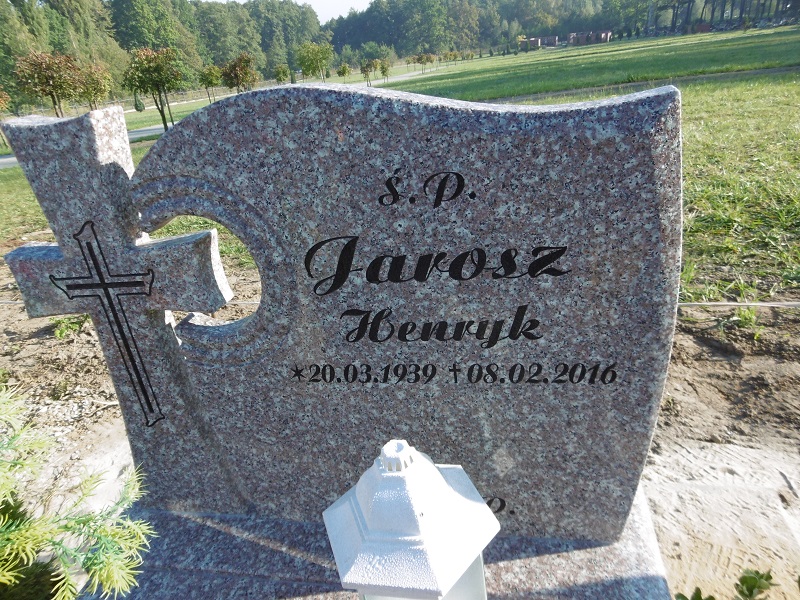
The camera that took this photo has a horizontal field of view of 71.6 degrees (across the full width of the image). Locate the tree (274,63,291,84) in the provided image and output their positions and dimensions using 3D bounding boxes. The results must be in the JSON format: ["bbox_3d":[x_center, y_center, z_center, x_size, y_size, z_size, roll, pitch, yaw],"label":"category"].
[{"bbox_3d":[-11.542,-21.952,54.577,1.530,2.530,1.530,-6,23,0],"label":"tree"}]

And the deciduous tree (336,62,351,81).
[{"bbox_3d":[-5.958,-24.148,59.127,1.450,2.100,1.450,-6,23,0],"label":"deciduous tree"}]

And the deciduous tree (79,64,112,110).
[{"bbox_3d":[-12.212,-8.159,22.374,1.450,2.550,1.450,-6,23,0],"label":"deciduous tree"}]

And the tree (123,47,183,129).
[{"bbox_3d":[-7.184,-6.117,16.472,1.730,2.500,1.730,-6,23,0],"label":"tree"}]

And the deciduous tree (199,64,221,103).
[{"bbox_3d":[-13.140,-14.798,38.253,1.470,2.610,1.470,-6,23,0],"label":"deciduous tree"}]

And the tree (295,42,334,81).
[{"bbox_3d":[-9.717,-27.730,65.254,4.340,4.440,4.340,-6,23,0],"label":"tree"}]

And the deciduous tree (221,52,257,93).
[{"bbox_3d":[-7.385,-9.969,25.536,1.650,2.510,1.650,-6,23,0],"label":"deciduous tree"}]

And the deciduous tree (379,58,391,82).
[{"bbox_3d":[-1.436,-22.078,53.433,1.070,2.110,1.070,-6,23,0],"label":"deciduous tree"}]

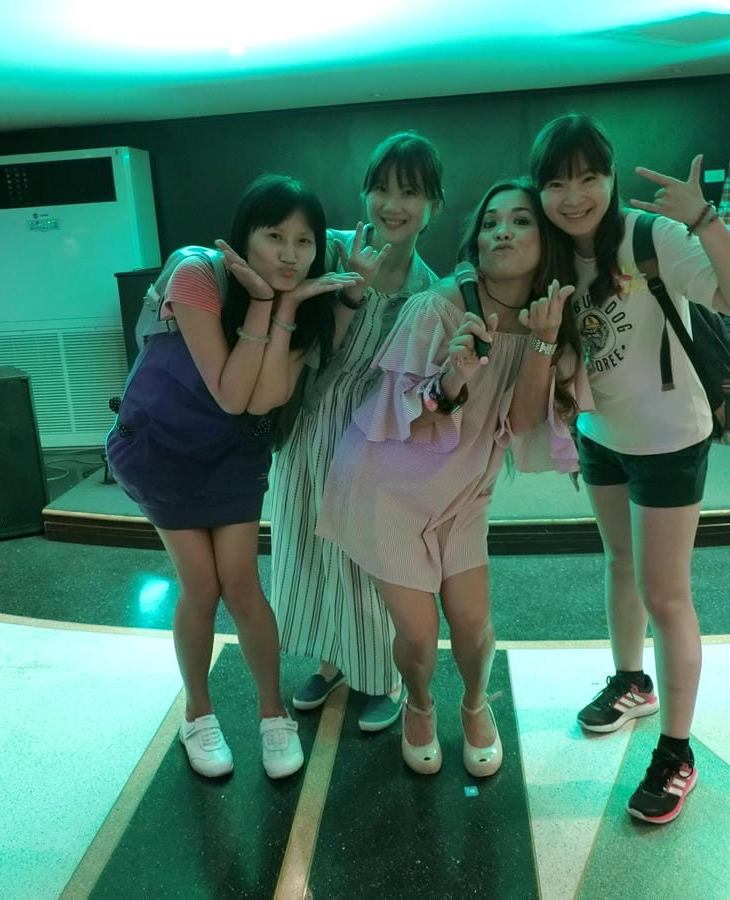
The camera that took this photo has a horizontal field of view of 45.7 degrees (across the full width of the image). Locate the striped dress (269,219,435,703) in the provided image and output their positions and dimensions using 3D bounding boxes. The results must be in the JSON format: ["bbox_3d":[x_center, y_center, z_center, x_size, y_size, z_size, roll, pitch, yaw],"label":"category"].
[{"bbox_3d":[-0.018,0.041,2.133,0.450,1.170,0.380,0,13,18],"label":"striped dress"}]

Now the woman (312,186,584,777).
[{"bbox_3d":[0.172,0.081,1.891,0.580,1.290,0.500,-5,12,-4],"label":"woman"}]

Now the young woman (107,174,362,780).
[{"bbox_3d":[-0.298,0.093,1.909,0.470,1.320,0.680,-10,14,-25],"label":"young woman"}]

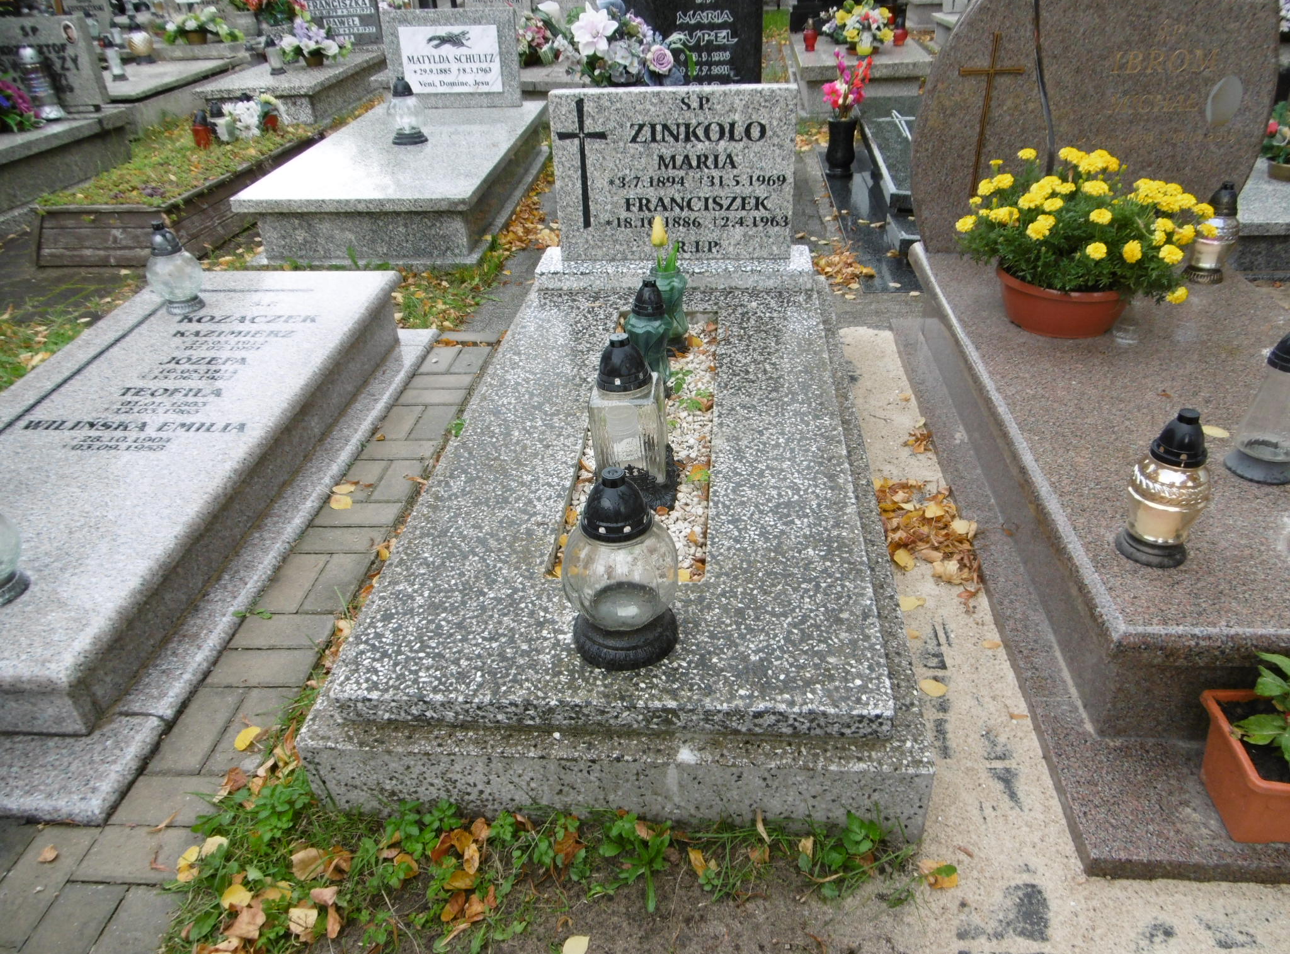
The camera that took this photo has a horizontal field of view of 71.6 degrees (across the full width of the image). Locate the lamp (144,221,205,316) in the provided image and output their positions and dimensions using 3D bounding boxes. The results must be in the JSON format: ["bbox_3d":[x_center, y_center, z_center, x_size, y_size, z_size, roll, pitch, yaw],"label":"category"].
[{"bbox_3d":[-1.343,-0.608,2.554,0.172,0.245,0.172,1,33,5],"label":"lamp"}]

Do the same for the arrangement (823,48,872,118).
[{"bbox_3d":[0.923,-1.798,4.124,0.220,0.310,0.180,0,33,6],"label":"arrangement"}]

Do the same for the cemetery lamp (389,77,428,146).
[{"bbox_3d":[-1.136,-1.753,4.274,0.180,0.281,0.180,1,33,5],"label":"cemetery lamp"}]

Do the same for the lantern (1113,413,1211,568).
[{"bbox_3d":[0.773,0.011,1.316,0.116,0.238,0.116,0,33,6],"label":"lantern"}]

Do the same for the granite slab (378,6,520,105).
[{"bbox_3d":[-1.034,-2.265,4.855,0.740,0.480,0.090,3,28,10],"label":"granite slab"}]

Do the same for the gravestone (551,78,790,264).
[{"bbox_3d":[0.084,-0.896,2.666,0.705,0.480,0.085,1,31,5],"label":"gravestone"}]

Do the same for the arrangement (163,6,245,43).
[{"bbox_3d":[-3.559,-3.651,7.222,0.600,0.261,0.360,1,33,5],"label":"arrangement"}]

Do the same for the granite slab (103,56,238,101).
[{"bbox_3d":[-3.682,-2.869,6.484,0.880,0.055,1.700,-1,33,4],"label":"granite slab"}]

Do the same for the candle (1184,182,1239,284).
[{"bbox_3d":[1.419,-0.609,2.226,0.114,0.237,0.114,0,33,6],"label":"candle"}]

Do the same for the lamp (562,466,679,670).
[{"bbox_3d":[-0.037,0.121,1.336,0.171,0.297,0.171,0,33,6],"label":"lamp"}]

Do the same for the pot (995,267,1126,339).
[{"bbox_3d":[0.978,-0.426,2.082,0.305,0.126,0.305,0,33,6],"label":"pot"}]

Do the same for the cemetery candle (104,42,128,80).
[{"bbox_3d":[-3.780,-2.973,6.365,0.105,0.260,0.105,1,33,5],"label":"cemetery candle"}]

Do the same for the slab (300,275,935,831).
[{"bbox_3d":[0.031,-0.078,2.154,0.937,0.220,1.960,1,33,5],"label":"slab"}]

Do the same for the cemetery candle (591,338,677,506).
[{"bbox_3d":[-0.024,-0.126,1.772,0.155,0.330,0.155,1,33,5],"label":"cemetery candle"}]

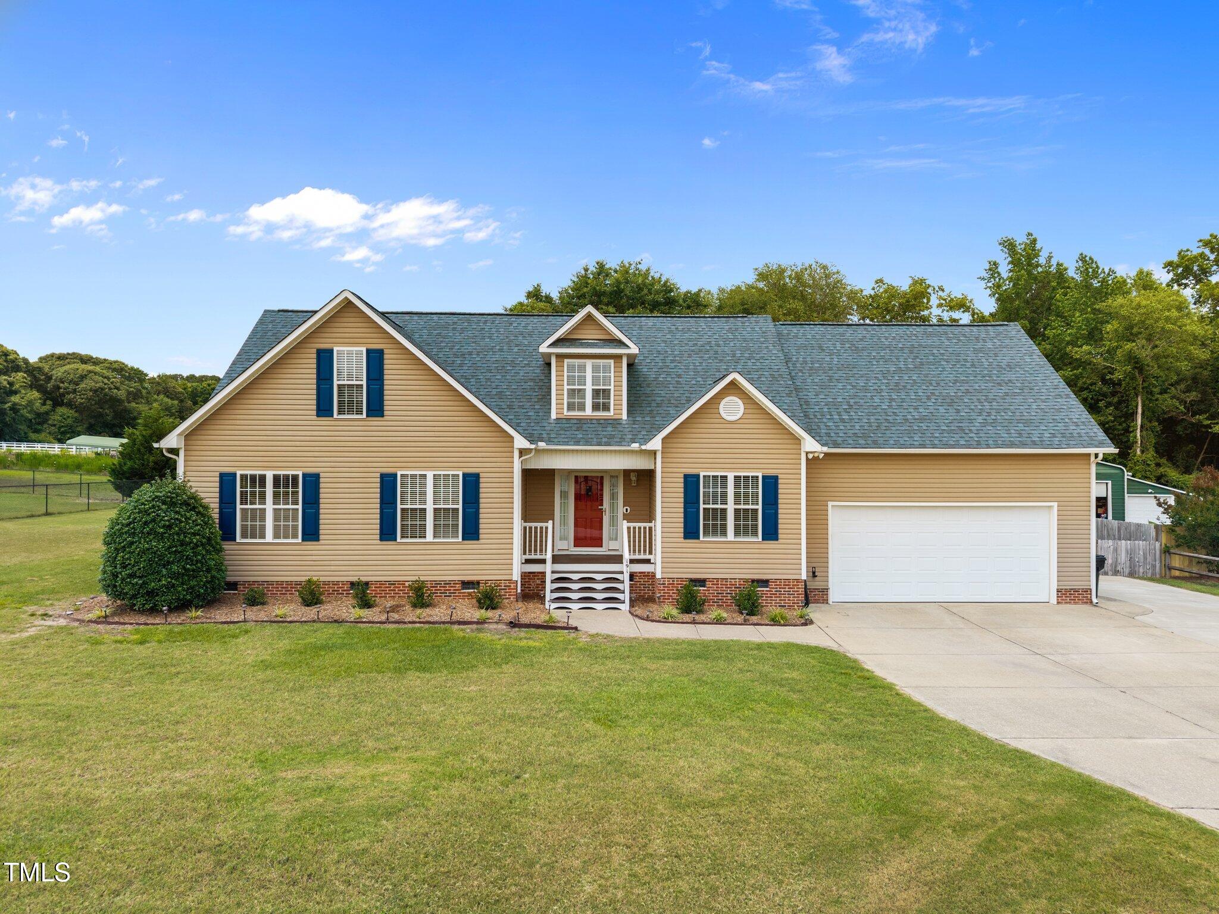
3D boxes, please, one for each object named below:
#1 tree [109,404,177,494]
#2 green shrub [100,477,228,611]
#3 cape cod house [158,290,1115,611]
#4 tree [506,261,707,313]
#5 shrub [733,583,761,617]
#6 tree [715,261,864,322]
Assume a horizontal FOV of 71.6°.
[{"bbox_3d":[-22.400,-0.100,42.000,4.700,5.100,4.700,0,0,-2],"label":"tree"},{"bbox_3d":[-8.280,1.620,15.600,2.330,2.470,2.300,0,0,-2],"label":"green shrub"},{"bbox_3d":[1.000,-0.250,21.300,19.760,6.950,9.850,0,0,-2],"label":"cape cod house"},{"bbox_3d":[0.000,-3.900,46.000,11.000,13.700,10.500,0,0,-2],"label":"tree"},{"bbox_3d":[2.680,2.780,16.400,0.560,0.680,0.550,0,0,-2],"label":"shrub"},{"bbox_3d":[9.550,-3.750,45.000,8.500,13.500,8.500,0,0,-2],"label":"tree"}]

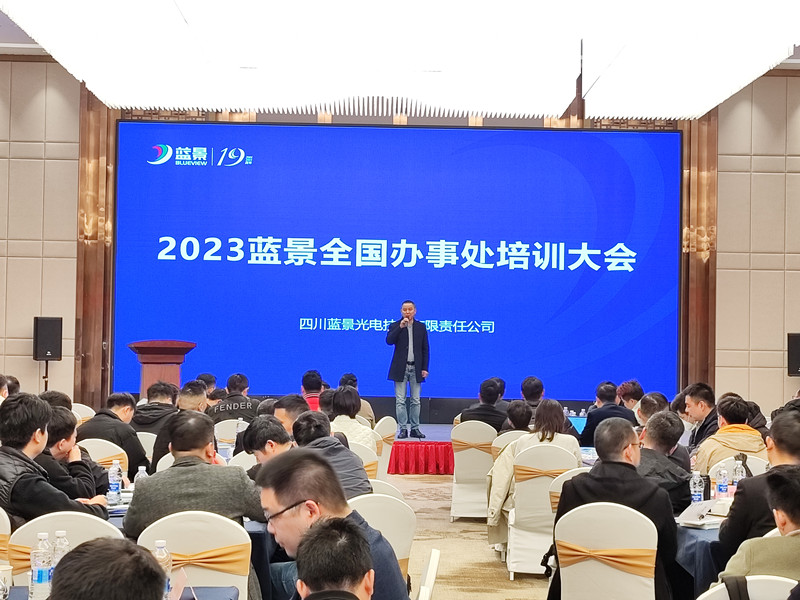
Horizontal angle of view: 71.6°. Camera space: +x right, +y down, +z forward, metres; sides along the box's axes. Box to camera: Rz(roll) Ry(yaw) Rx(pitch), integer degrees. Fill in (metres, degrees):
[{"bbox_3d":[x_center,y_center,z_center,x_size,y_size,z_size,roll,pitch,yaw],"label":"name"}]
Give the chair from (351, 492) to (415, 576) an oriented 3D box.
[{"bbox_3d":[-0.256,1.330,2.634,0.450,0.930,0.550,4,-5,-37],"label":"chair"}]

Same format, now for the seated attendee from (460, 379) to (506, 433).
[{"bbox_3d":[0.840,1.431,5.400,0.520,1.270,0.720,1,-4,7],"label":"seated attendee"}]

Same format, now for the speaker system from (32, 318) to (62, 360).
[{"bbox_3d":[-5.020,0.555,7.900,0.370,0.610,0.360,2,-2,-36],"label":"speaker system"}]

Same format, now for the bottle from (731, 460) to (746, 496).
[{"bbox_3d":[1.838,1.000,3.000,0.067,0.220,0.067,1,-4,0],"label":"bottle"}]

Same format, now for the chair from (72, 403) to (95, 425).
[{"bbox_3d":[-3.453,1.599,6.204,0.450,0.930,0.550,1,-4,5],"label":"chair"}]

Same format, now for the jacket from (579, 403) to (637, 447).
[{"bbox_3d":[2.070,1.337,5.500,0.570,0.630,0.420,1,-4,3],"label":"jacket"}]

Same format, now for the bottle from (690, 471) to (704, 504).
[{"bbox_3d":[1.464,0.952,2.730,0.064,0.222,0.064,1,-2,0],"label":"bottle"}]

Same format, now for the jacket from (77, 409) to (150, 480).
[{"bbox_3d":[-2.050,1.100,3.980,0.520,0.620,0.420,0,-2,27],"label":"jacket"}]

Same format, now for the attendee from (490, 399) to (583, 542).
[{"bbox_3d":[1.020,1.348,4.180,0.620,1.220,0.720,1,-4,0],"label":"attendee"}]

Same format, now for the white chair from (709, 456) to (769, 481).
[{"bbox_3d":[2.161,1.474,3.745,0.450,0.930,0.550,1,-4,0],"label":"white chair"}]

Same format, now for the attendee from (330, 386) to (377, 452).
[{"bbox_3d":[-0.470,1.310,4.620,0.500,1.240,0.780,2,-2,-20],"label":"attendee"}]

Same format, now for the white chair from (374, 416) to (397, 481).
[{"bbox_3d":[-0.340,1.540,5.300,0.540,0.920,0.450,-1,-3,37],"label":"white chair"}]

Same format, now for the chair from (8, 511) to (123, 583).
[{"bbox_3d":[-1.230,1.285,2.380,0.460,0.920,0.550,0,-2,14],"label":"chair"}]

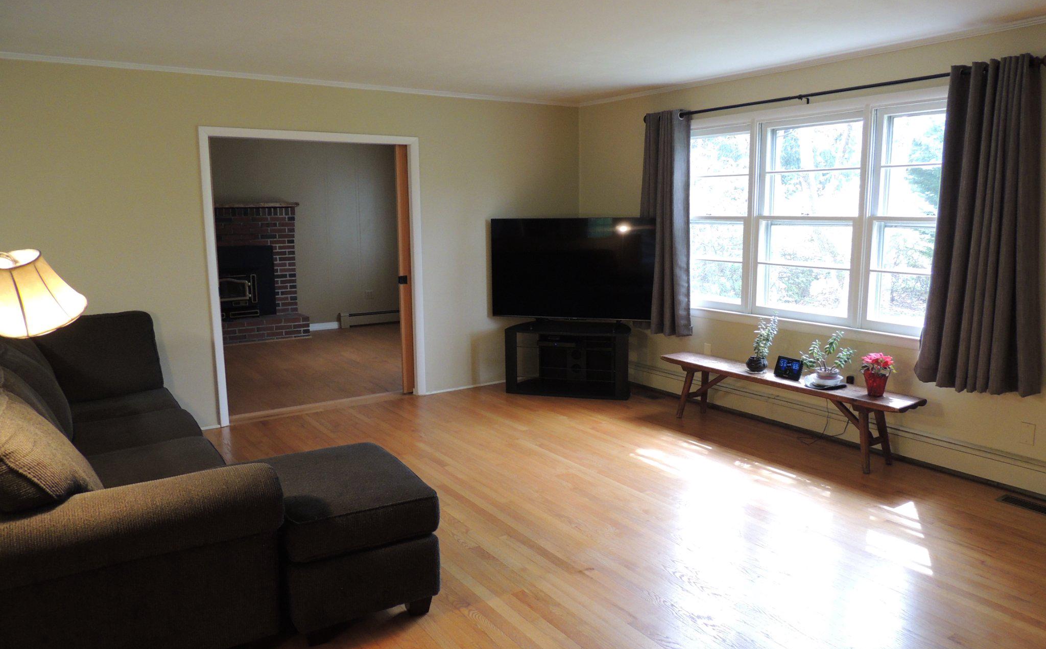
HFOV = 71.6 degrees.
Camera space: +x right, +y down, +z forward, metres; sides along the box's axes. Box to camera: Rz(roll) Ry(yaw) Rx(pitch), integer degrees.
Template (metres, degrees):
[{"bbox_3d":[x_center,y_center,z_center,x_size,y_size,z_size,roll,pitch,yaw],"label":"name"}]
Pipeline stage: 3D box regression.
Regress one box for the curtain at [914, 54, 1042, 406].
[{"bbox_3d":[2.435,-0.503,3.820,0.150,1.700,0.580,-7,11,-34],"label":"curtain"}]

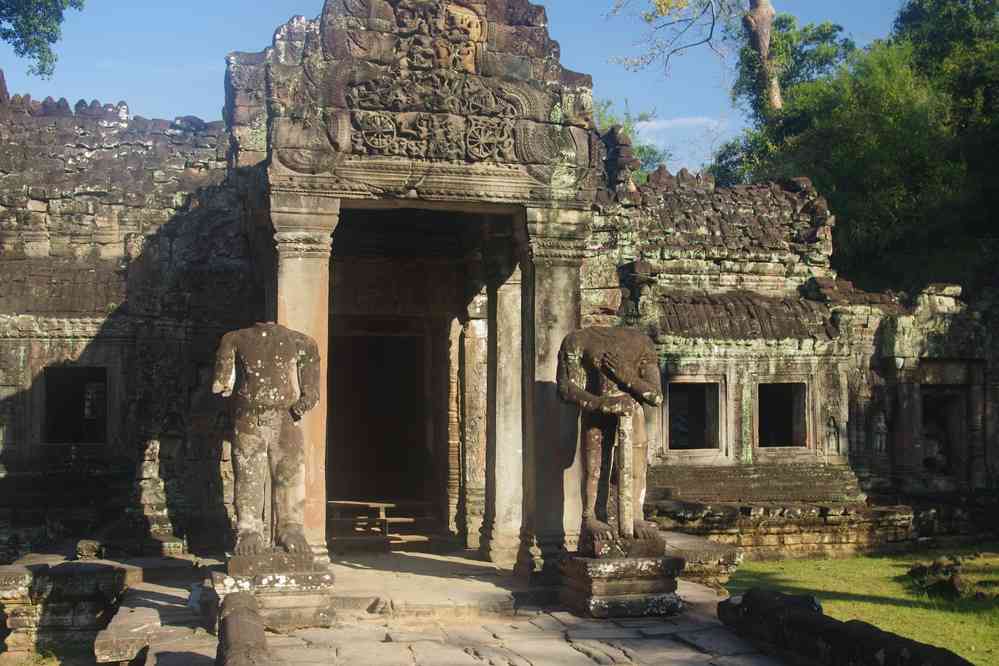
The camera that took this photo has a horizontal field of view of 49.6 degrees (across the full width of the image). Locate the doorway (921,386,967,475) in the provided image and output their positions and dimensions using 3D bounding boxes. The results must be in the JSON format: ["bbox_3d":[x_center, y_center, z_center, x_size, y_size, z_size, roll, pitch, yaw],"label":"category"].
[{"bbox_3d":[6.565,1.459,16.214,0.782,1.302,0.280,2,-6,-14],"label":"doorway"}]

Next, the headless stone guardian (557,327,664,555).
[{"bbox_3d":[0.976,0.940,9.596,0.840,1.920,0.520,2,-6,-14],"label":"headless stone guardian"}]

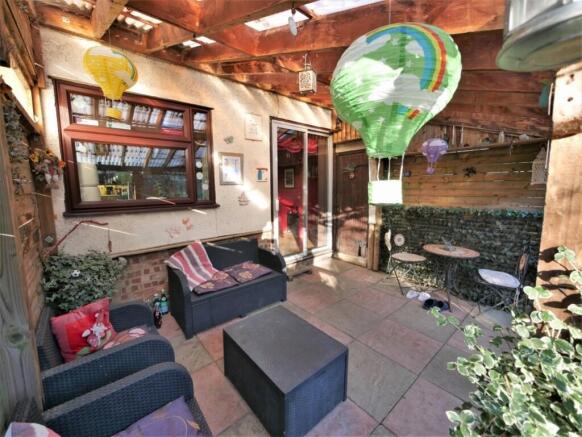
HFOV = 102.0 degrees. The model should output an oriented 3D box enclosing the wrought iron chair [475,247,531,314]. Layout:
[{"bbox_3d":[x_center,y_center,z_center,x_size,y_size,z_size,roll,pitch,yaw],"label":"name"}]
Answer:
[{"bbox_3d":[2.398,0.682,2.723,0.440,0.850,0.390,4,8,39],"label":"wrought iron chair"}]

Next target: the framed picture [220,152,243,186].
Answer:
[{"bbox_3d":[-0.816,-0.683,3.237,0.352,0.438,0.030,-6,8,-39],"label":"framed picture"}]

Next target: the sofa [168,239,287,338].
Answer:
[{"bbox_3d":[-0.770,0.745,2.972,1.280,0.780,0.690,-6,8,-39],"label":"sofa"}]

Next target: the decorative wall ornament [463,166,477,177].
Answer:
[{"bbox_3d":[2.325,-0.614,3.074,0.030,0.122,0.147,-6,8,-39],"label":"decorative wall ornament"}]

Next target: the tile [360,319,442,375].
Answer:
[{"bbox_3d":[1.047,1.195,2.272,0.600,0.020,0.600,-6,8,-39],"label":"tile"}]

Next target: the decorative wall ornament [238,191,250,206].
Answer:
[{"bbox_3d":[-0.670,-0.281,3.401,0.173,0.202,0.025,-6,8,-39],"label":"decorative wall ornament"}]

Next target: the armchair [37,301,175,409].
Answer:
[{"bbox_3d":[-1.197,0.917,1.521,0.690,0.780,0.730,-6,8,-39],"label":"armchair"}]

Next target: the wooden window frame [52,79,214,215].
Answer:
[{"bbox_3d":[-1.533,-0.685,2.610,1.460,1.220,0.110,-6,8,-39],"label":"wooden window frame"}]

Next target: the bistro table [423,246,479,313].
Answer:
[{"bbox_3d":[1.986,0.746,2.934,0.600,0.690,0.600,-6,8,-39],"label":"bistro table"}]

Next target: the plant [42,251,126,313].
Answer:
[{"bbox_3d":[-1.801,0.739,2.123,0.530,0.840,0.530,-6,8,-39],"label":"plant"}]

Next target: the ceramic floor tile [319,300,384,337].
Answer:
[{"bbox_3d":[0.684,1.148,2.741,0.600,0.020,0.600,-6,8,-39],"label":"ceramic floor tile"}]

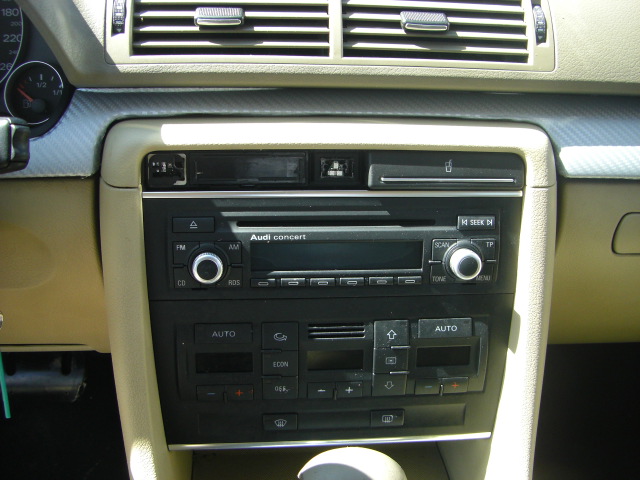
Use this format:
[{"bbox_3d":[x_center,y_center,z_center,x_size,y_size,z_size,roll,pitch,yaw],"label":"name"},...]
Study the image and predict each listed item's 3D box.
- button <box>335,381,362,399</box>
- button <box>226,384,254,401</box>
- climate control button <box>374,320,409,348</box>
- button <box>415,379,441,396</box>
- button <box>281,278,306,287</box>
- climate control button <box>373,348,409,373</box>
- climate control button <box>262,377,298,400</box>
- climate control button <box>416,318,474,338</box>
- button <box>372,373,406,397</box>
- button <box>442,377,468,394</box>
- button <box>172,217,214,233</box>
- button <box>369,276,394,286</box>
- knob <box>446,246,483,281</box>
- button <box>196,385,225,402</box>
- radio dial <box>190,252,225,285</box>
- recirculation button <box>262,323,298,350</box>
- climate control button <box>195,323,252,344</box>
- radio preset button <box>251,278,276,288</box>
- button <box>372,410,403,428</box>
[{"bbox_3d":[0.019,0.098,0.468,0.018,0.011,0.005,-1,13,-5],"label":"button"},{"bbox_3d":[-0.051,0.097,0.449,0.017,0.011,0.006,-1,12,-6],"label":"button"},{"bbox_3d":[0.046,0.061,0.460,0.023,0.018,0.005,-1,13,-5],"label":"climate control button"},{"bbox_3d":[0.072,0.097,0.471,0.017,0.012,0.005,-1,13,-5],"label":"button"},{"bbox_3d":[-0.017,0.026,0.446,0.015,0.006,0.005,-1,13,-5],"label":"button"},{"bbox_3d":[0.045,0.078,0.455,0.023,0.017,0.006,-1,12,-6],"label":"climate control button"},{"bbox_3d":[-0.026,0.096,0.462,0.023,0.016,0.005,-1,13,-5],"label":"climate control button"},{"bbox_3d":[0.082,0.057,0.463,0.036,0.013,0.005,-1,13,-5],"label":"climate control button"},{"bbox_3d":[0.045,0.094,0.459,0.022,0.015,0.006,-1,12,-6],"label":"button"},{"bbox_3d":[0.090,0.097,0.475,0.018,0.011,0.005,-1,13,-5],"label":"button"},{"bbox_3d":[-0.078,-0.010,0.434,0.026,0.010,0.005,-1,13,-5],"label":"button"},{"bbox_3d":[0.039,0.026,0.443,0.015,0.006,0.006,-1,12,-6],"label":"button"},{"bbox_3d":[0.093,0.015,0.448,0.018,0.018,0.012,-1,13,-5],"label":"knob"},{"bbox_3d":[-0.069,0.097,0.447,0.018,0.010,0.006,-1,12,-6],"label":"button"},{"bbox_3d":[-0.069,0.017,0.432,0.019,0.019,0.011,-1,13,-5],"label":"radio dial"},{"bbox_3d":[-0.026,0.061,0.455,0.024,0.019,0.005,-1,13,-5],"label":"recirculation button"},{"bbox_3d":[-0.061,0.059,0.450,0.037,0.014,0.005,-1,13,-5],"label":"climate control button"},{"bbox_3d":[-0.036,0.027,0.445,0.016,0.006,0.005,-1,13,-5],"label":"radio preset button"},{"bbox_3d":[0.044,0.117,0.464,0.022,0.012,0.006,-1,12,-6],"label":"button"}]

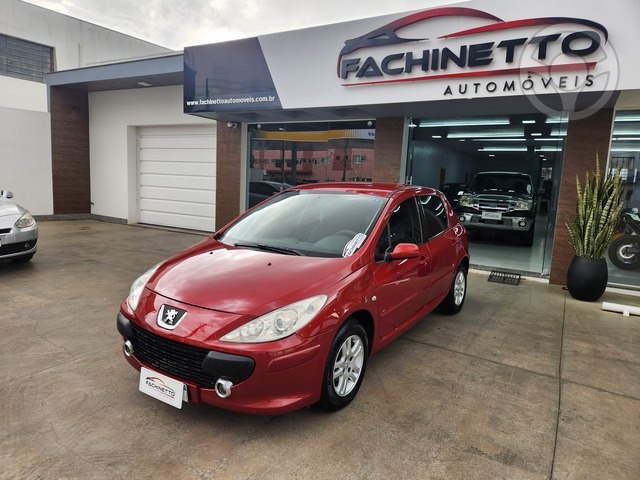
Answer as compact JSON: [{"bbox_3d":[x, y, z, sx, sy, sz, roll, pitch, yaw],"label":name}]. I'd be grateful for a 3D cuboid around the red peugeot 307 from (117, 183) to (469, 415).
[{"bbox_3d":[0.206,0.185,4.221,1.800,1.510,4.210,8,10,33],"label":"red peugeot 307"}]

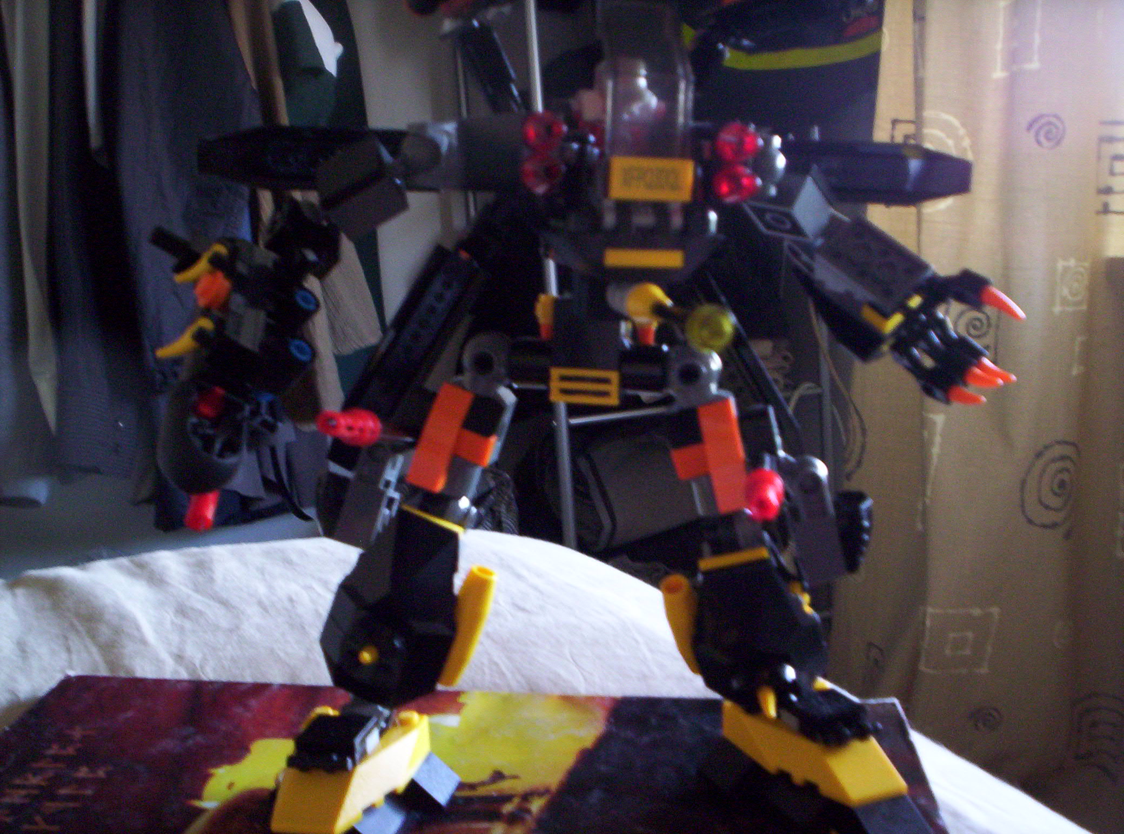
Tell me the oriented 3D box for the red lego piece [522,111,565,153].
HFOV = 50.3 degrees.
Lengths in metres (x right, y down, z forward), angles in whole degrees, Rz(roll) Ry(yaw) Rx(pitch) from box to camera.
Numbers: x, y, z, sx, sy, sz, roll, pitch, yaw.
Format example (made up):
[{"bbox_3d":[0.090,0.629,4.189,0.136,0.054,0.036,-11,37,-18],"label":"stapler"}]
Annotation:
[{"bbox_3d":[-0.003,-0.054,0.226,0.008,0.008,0.007,0,10,-7],"label":"red lego piece"}]

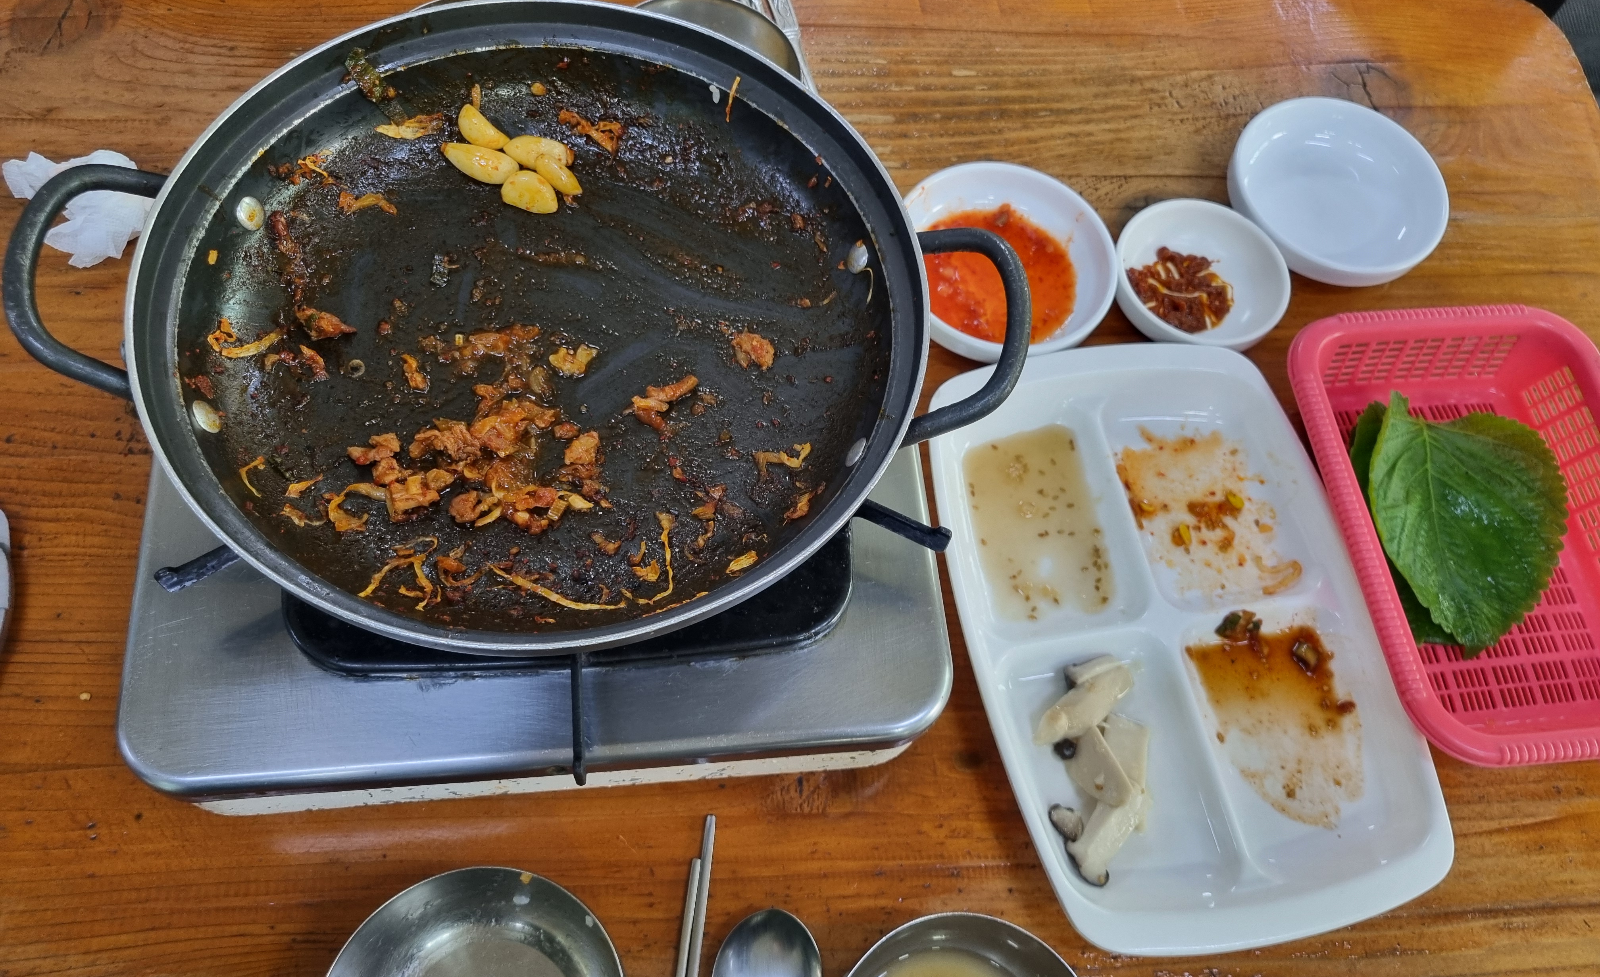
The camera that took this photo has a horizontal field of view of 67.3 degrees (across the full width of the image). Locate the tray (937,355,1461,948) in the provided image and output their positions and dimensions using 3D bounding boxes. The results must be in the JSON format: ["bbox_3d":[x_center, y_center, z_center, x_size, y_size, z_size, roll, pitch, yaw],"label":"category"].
[{"bbox_3d":[0.163,0.060,0.537,0.189,0.027,0.272,-8,66,-11],"label":"tray"}]

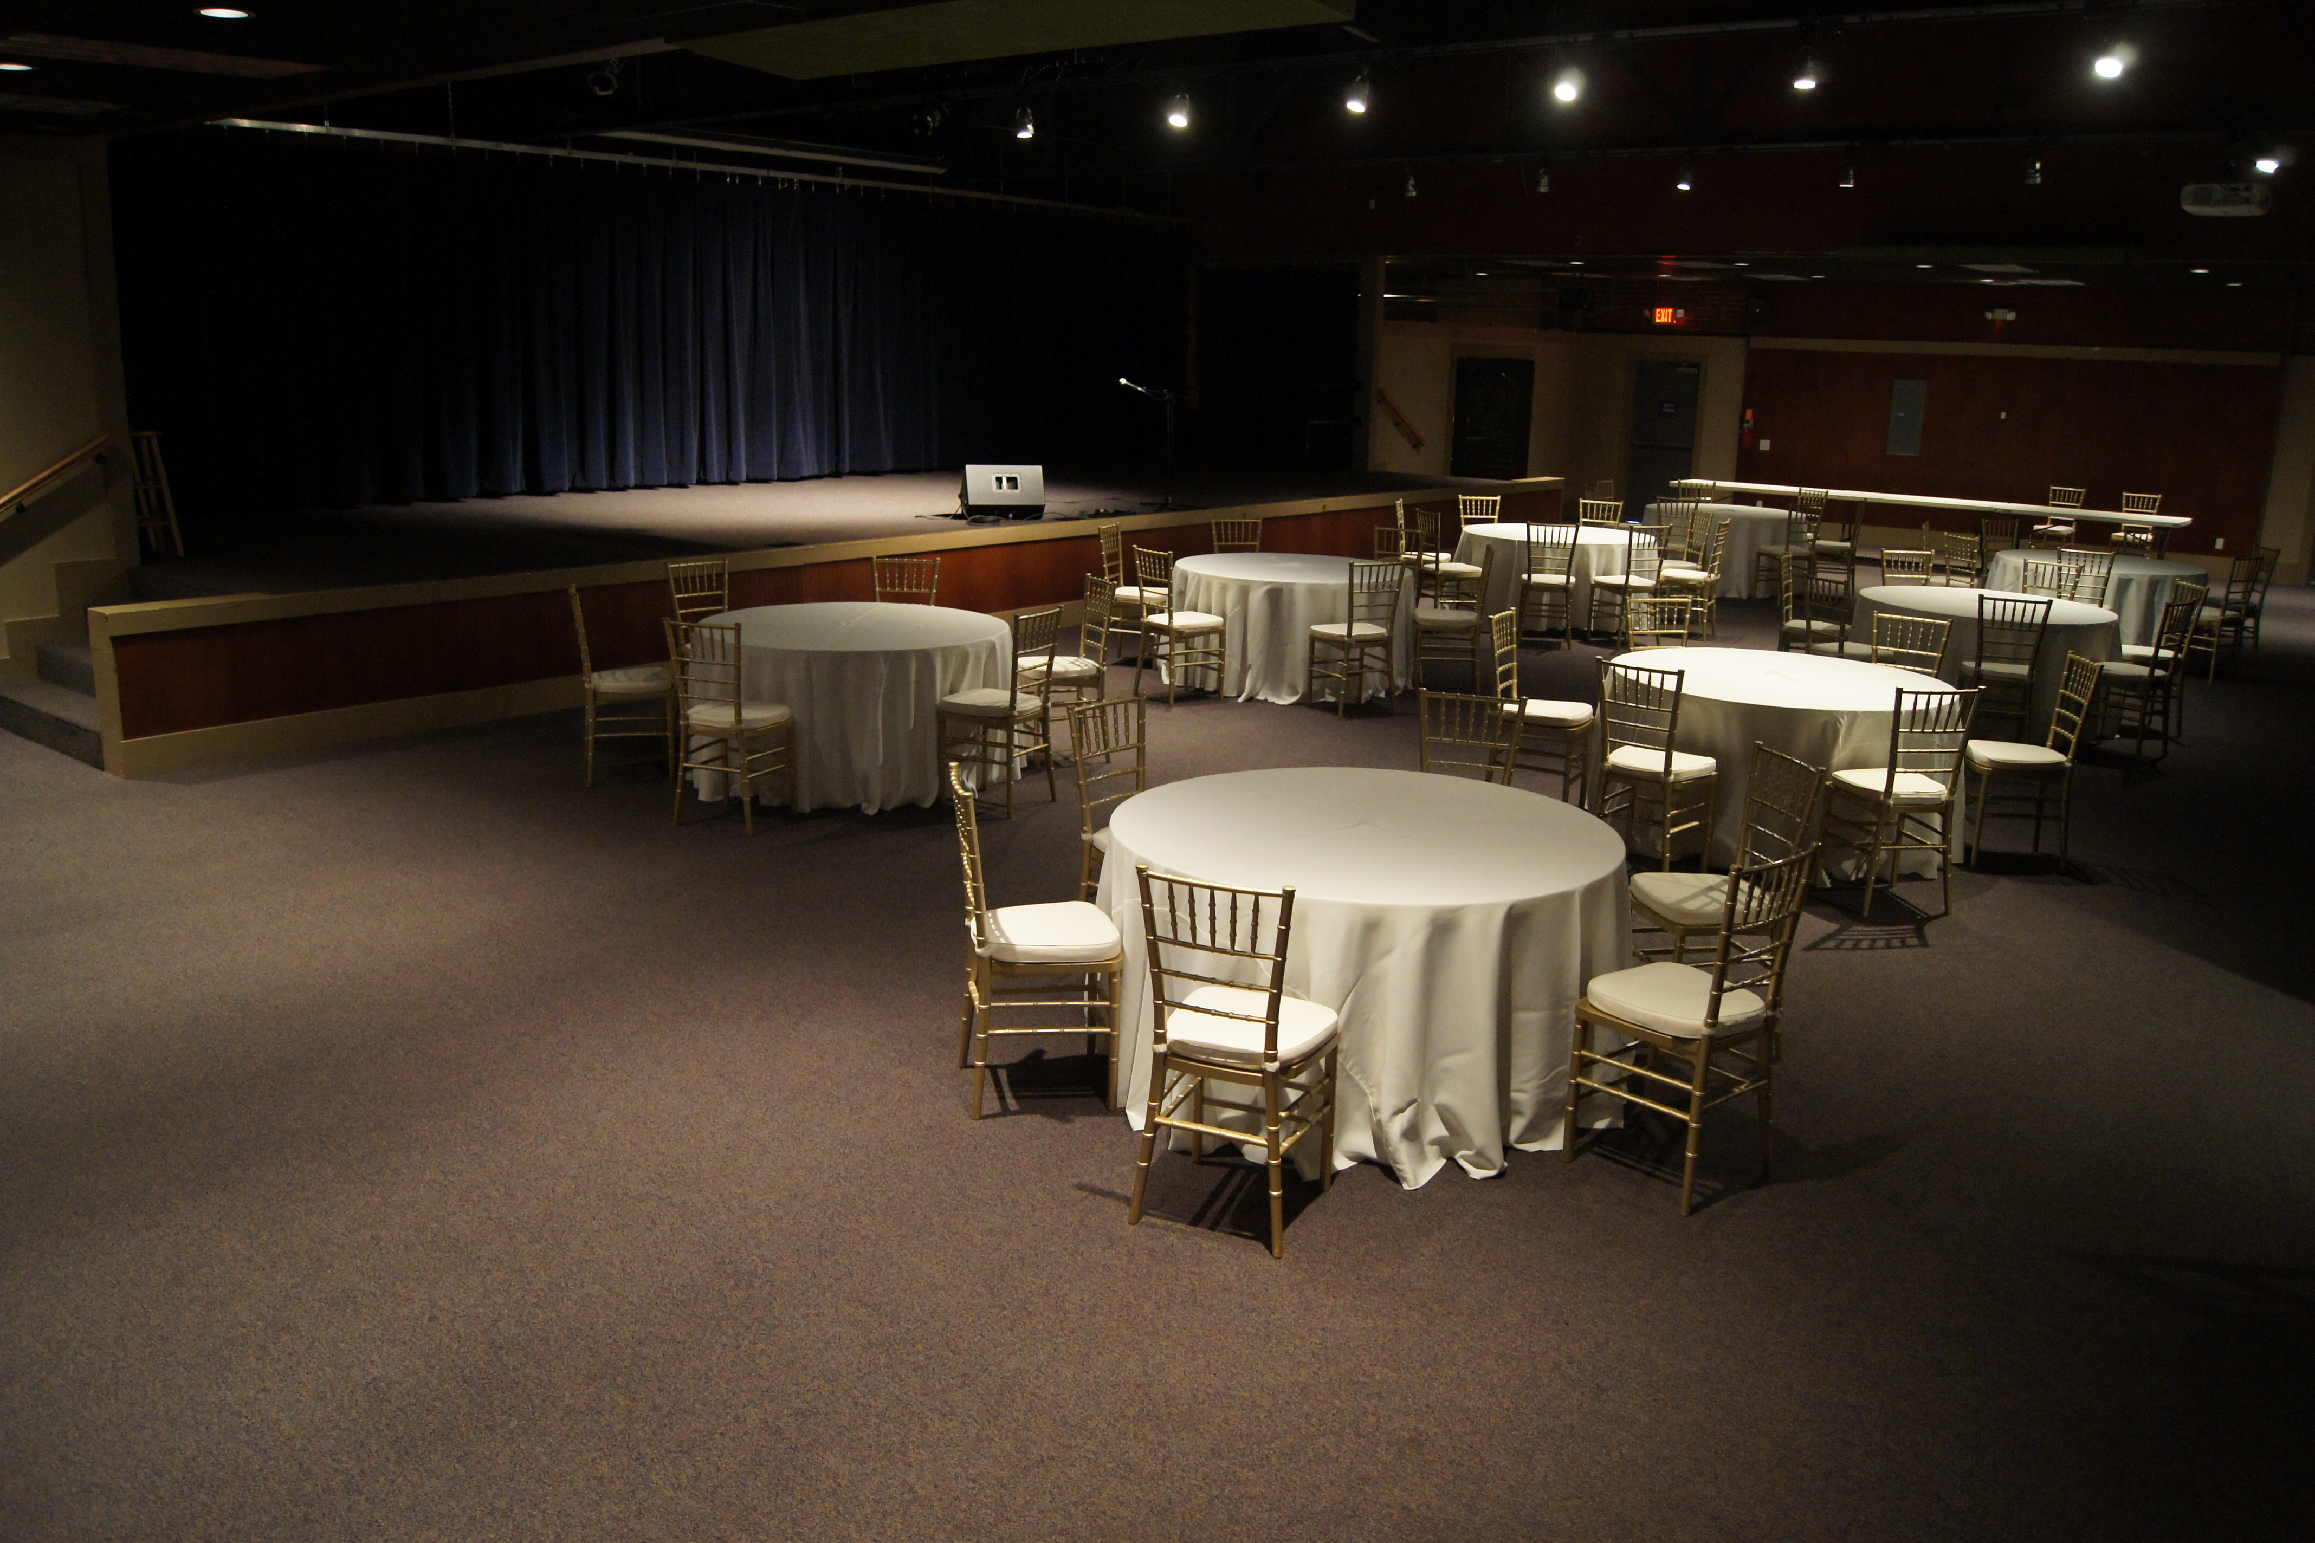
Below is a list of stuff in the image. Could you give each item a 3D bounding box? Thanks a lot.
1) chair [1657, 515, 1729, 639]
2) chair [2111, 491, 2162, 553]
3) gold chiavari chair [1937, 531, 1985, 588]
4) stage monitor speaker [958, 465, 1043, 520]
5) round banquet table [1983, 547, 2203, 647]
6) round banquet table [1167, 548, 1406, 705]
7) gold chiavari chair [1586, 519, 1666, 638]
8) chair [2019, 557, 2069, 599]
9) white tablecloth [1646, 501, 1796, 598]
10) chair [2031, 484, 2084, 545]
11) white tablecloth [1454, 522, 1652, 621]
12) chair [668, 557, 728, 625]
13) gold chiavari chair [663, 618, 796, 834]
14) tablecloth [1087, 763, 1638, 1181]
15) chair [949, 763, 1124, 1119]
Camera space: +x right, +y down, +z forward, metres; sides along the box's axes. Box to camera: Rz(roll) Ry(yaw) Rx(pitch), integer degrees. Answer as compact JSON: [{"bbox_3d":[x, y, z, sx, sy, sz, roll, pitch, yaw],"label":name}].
[{"bbox_3d":[4.257,-1.534,13.795,0.440,0.931,0.400,9,15,28],"label":"chair"},{"bbox_3d":[10.378,-2.472,18.459,0.410,0.930,0.435,12,17,36],"label":"chair"},{"bbox_3d":[6.155,-1.292,12.988,0.450,0.935,0.405,0,14,-8],"label":"gold chiavari chair"},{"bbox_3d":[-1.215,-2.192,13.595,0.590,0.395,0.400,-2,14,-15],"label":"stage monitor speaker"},{"bbox_3d":[7.206,-1.226,13.292,1.610,0.765,1.610,9,15,28],"label":"round banquet table"},{"bbox_3d":[0.884,-0.967,11.423,1.570,0.748,1.570,2,14,0],"label":"round banquet table"},{"bbox_3d":[3.654,-1.446,13.407,0.410,0.930,0.435,-5,15,-24],"label":"gold chiavari chair"},{"bbox_3d":[5.719,-0.884,11.356,0.435,0.930,0.410,-11,18,-41],"label":"chair"},{"bbox_3d":[5.434,-2.163,16.908,1.570,0.748,1.570,2,14,0],"label":"white tablecloth"},{"bbox_3d":[9.724,-2.578,18.771,0.400,0.931,0.440,13,18,39],"label":"chair"},{"bbox_3d":[3.237,-1.564,14.174,1.570,0.748,1.570,2,14,0],"label":"white tablecloth"},{"bbox_3d":[-2.303,-0.624,9.226,0.440,0.931,0.400,14,18,40],"label":"chair"},{"bbox_3d":[-1.874,-0.232,7.671,0.400,0.931,0.440,7,14,19],"label":"gold chiavari chair"},{"bbox_3d":[0.603,0.534,5.190,1.560,0.768,1.560,2,14,0],"label":"tablecloth"},{"bbox_3d":[-0.348,0.473,4.984,0.450,0.935,0.405,-1,14,-13],"label":"chair"}]

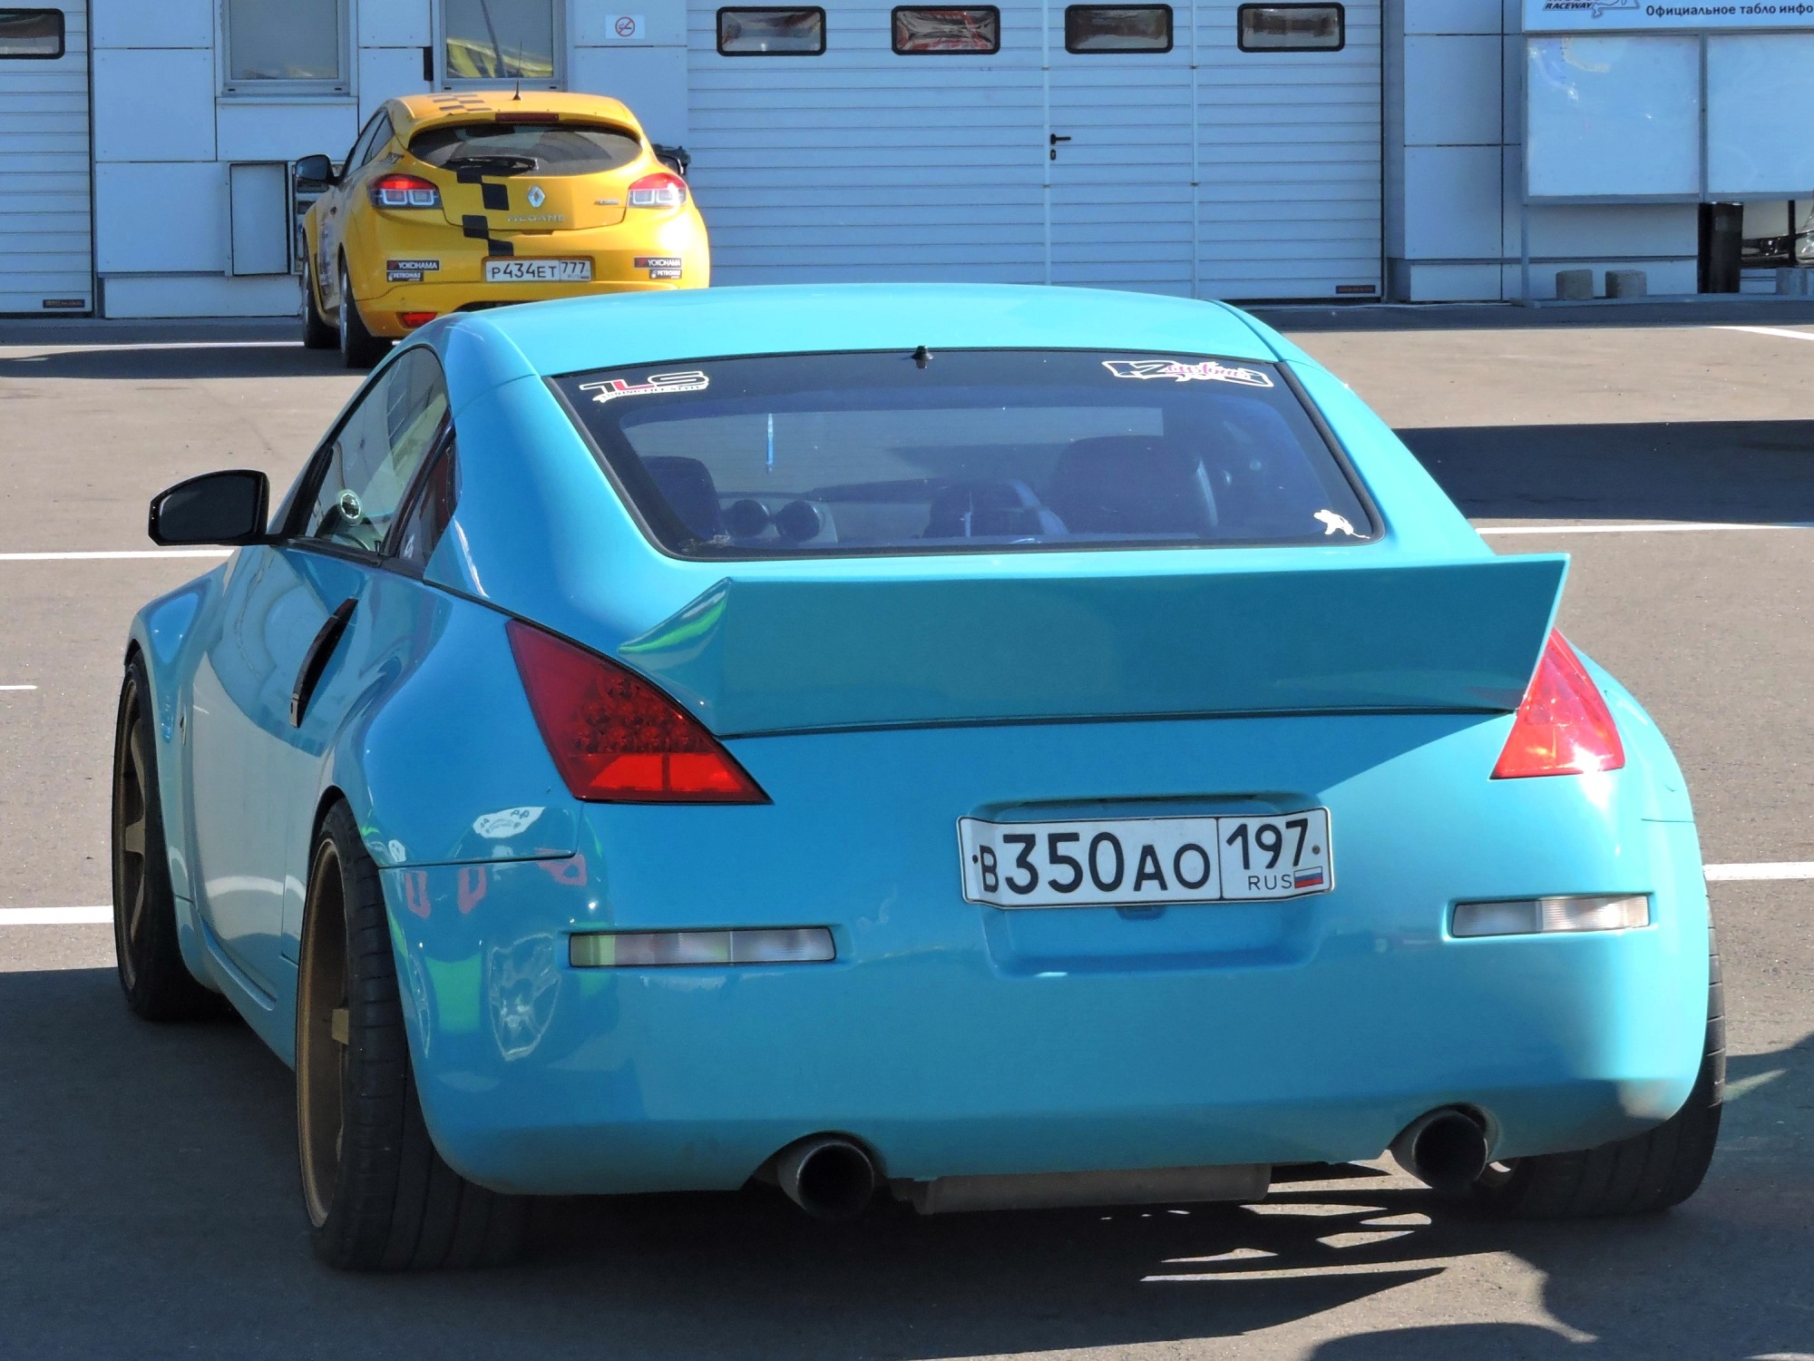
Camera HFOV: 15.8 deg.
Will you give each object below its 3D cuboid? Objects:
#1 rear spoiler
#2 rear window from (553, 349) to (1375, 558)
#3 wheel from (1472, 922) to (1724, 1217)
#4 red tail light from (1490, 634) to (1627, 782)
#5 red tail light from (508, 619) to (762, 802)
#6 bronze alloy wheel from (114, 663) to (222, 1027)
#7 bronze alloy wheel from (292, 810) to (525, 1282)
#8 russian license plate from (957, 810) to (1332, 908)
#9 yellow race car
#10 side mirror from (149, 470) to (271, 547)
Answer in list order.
[{"bbox_3d":[0.271,-0.055,8.514,1.230,0.210,0.410,-1,5,-12],"label":"rear spoiler"},{"bbox_3d":[0.095,-0.327,9.285,1.120,0.090,0.720,-1,25,-12],"label":"rear window"},{"bbox_3d":[0.939,0.436,9.364,0.275,0.648,0.656,-1,5,-12],"label":"wheel"},{"bbox_3d":[0.828,0.012,8.807,0.260,0.220,0.490,-1,5,-12],"label":"red tail light"},{"bbox_3d":[-0.353,0.042,8.547,0.260,0.220,0.490,-1,5,-12],"label":"red tail light"},{"bbox_3d":[-1.245,0.270,11.588,0.255,0.648,0.656,-1,5,-12],"label":"bronze alloy wheel"},{"bbox_3d":[-0.667,0.477,9.011,0.275,0.648,0.656,-1,5,-12],"label":"bronze alloy wheel"},{"bbox_3d":[0.306,0.229,8.389,0.490,0.112,0.035,-1,-10,-12],"label":"russian license plate"},{"bbox_3d":[-2.158,-2.410,34.352,1.890,1.430,4.300,-1,5,-9],"label":"yellow race car"},{"bbox_3d":[-1.133,-0.278,10.635,0.210,0.130,0.120,-1,5,-12],"label":"side mirror"}]

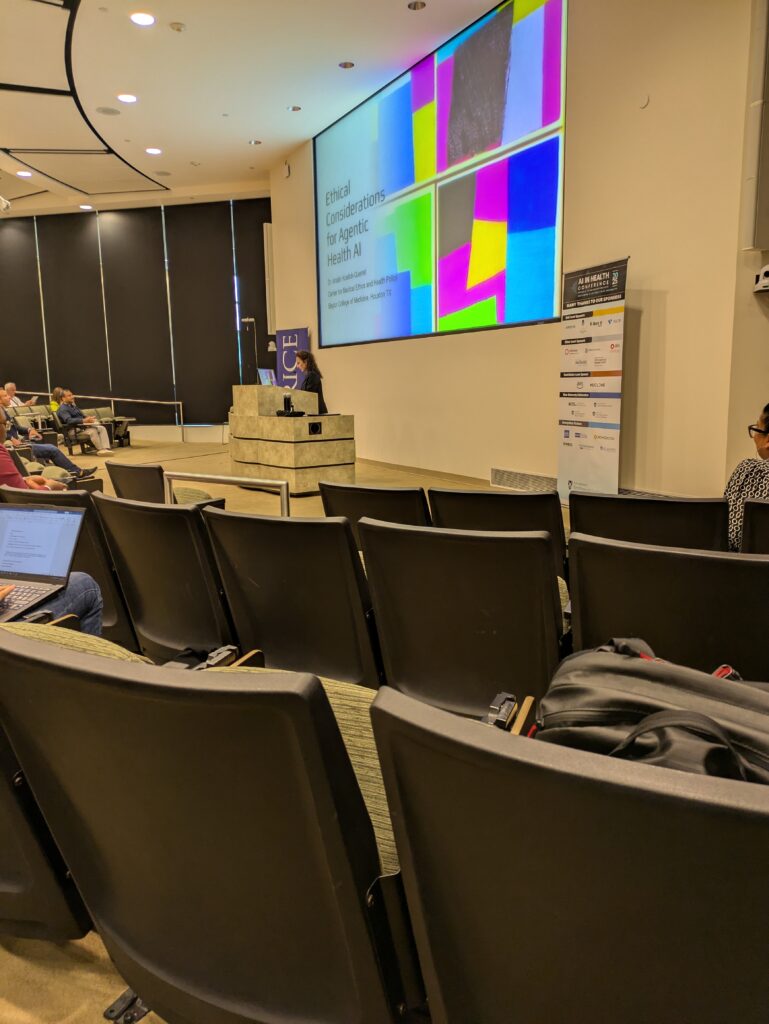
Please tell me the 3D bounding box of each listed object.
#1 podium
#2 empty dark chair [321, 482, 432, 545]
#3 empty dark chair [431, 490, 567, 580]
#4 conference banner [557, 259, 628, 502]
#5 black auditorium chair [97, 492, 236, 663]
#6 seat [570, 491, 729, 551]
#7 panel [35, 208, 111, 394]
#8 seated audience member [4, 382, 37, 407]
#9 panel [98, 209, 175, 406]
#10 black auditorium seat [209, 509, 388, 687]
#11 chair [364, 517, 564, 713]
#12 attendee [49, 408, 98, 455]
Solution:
[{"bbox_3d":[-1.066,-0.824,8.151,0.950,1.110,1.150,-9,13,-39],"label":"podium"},{"bbox_3d":[0.049,0.262,3.465,0.530,0.840,0.600,3,11,23],"label":"empty dark chair"},{"bbox_3d":[0.532,0.283,3.305,0.530,0.840,0.600,3,10,20],"label":"empty dark chair"},{"bbox_3d":[1.759,-1.026,6.316,0.150,2.060,0.880,-4,10,-20],"label":"conference banner"},{"bbox_3d":[-0.655,0.335,2.734,0.530,0.840,0.600,5,11,30],"label":"black auditorium chair"},{"bbox_3d":[1.066,0.311,3.070,0.530,0.840,0.600,3,10,21],"label":"seat"},{"bbox_3d":[-7.084,-4.354,16.926,1.628,4.674,0.060,2,10,14],"label":"panel"},{"bbox_3d":[-7.374,-1.987,15.108,0.850,1.280,0.550,1,10,9],"label":"seated audience member"},{"bbox_3d":[-5.510,-4.308,16.540,1.614,4.674,0.060,2,10,13],"label":"panel"},{"bbox_3d":[-0.201,0.376,2.449,0.530,0.840,0.600,4,11,26],"label":"black auditorium seat"},{"bbox_3d":[0.284,0.407,2.216,0.530,0.840,0.600,3,11,23],"label":"chair"},{"bbox_3d":[-5.695,-1.445,13.556,0.620,0.840,0.550,0,10,7],"label":"attendee"}]

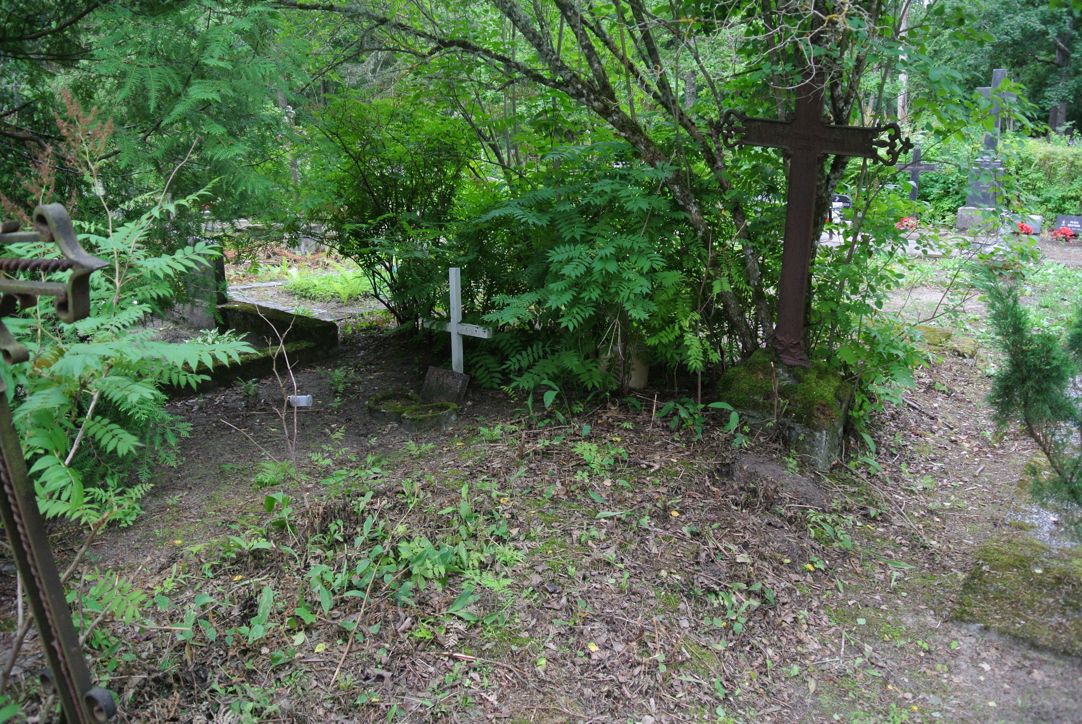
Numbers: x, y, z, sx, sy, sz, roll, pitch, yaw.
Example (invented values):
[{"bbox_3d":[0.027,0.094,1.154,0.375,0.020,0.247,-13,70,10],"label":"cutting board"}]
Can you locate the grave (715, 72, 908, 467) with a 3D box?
[{"bbox_3d":[1.378,-0.602,4.266,0.950,2.060,0.660,8,17,29],"label":"grave"}]

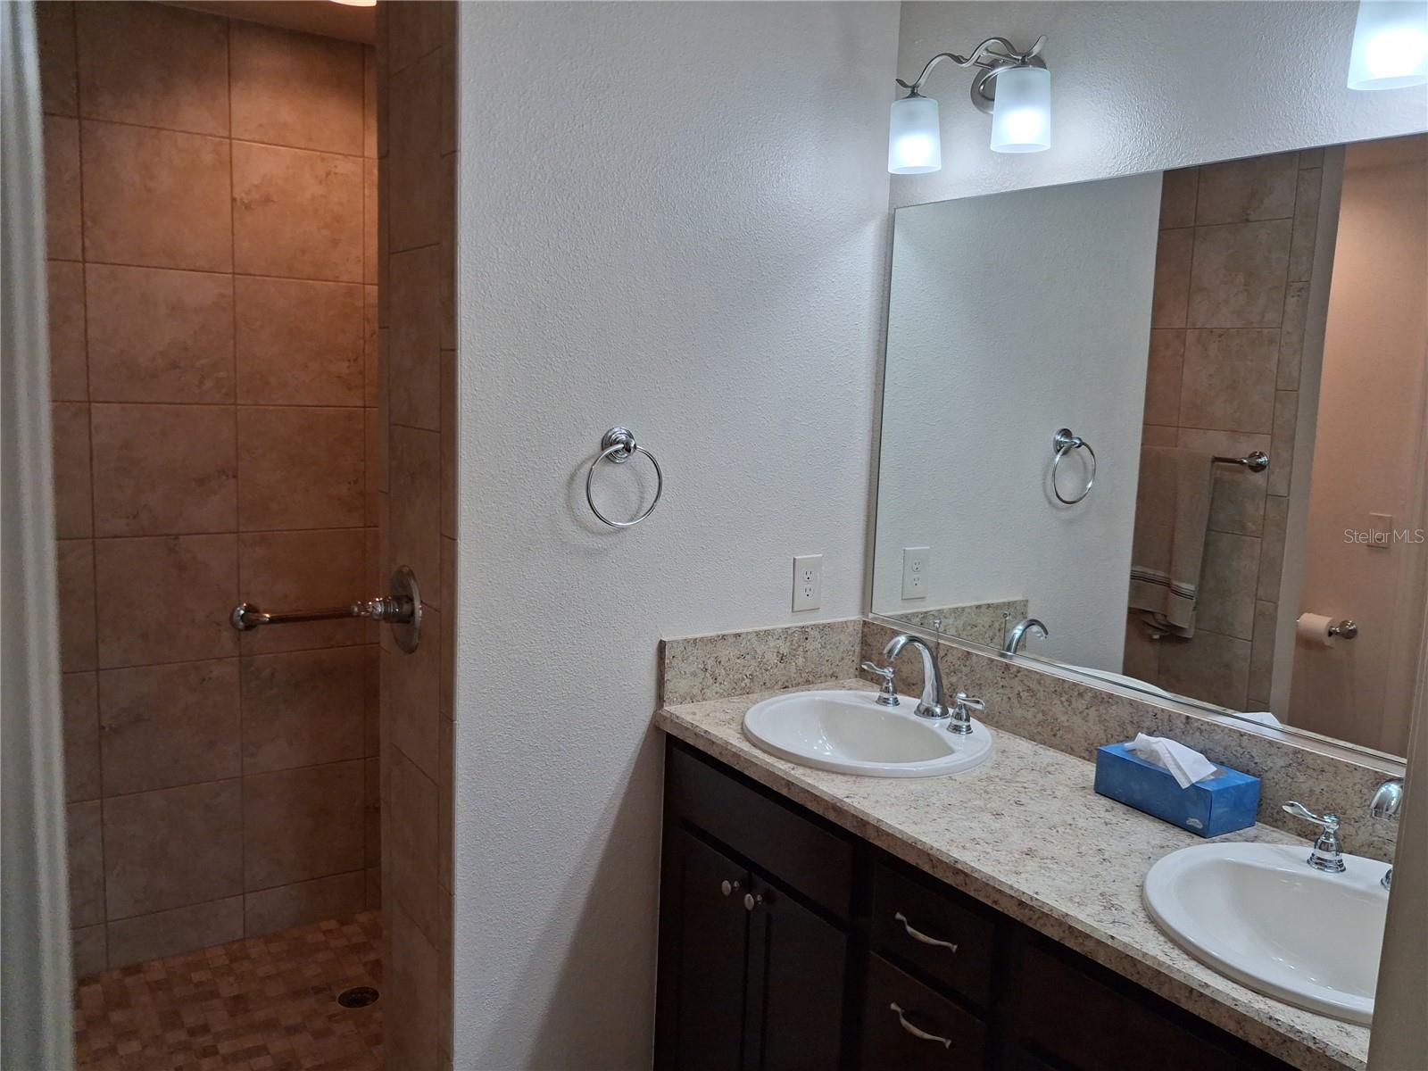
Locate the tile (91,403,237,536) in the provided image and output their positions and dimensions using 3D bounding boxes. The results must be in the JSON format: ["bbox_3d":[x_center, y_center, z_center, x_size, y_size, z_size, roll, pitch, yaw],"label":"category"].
[{"bbox_3d":[-1.399,-0.165,2.846,0.334,0.334,0.010,-3,9,-34],"label":"tile"}]

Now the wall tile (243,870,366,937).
[{"bbox_3d":[-1.151,1.035,3.147,0.328,0.127,0.010,-3,9,-35],"label":"wall tile"}]

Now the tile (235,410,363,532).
[{"bbox_3d":[-1.102,-0.177,2.982,0.328,0.328,0.010,-3,9,-35],"label":"tile"}]

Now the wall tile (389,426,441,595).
[{"bbox_3d":[-0.583,-0.041,2.179,0.010,0.334,0.300,-3,9,-34],"label":"wall tile"}]

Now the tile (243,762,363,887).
[{"bbox_3d":[-1.154,0.816,3.151,0.332,0.332,0.010,-3,9,-34],"label":"tile"}]

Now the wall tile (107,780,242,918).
[{"bbox_3d":[-1.432,0.830,2.963,0.332,0.332,0.010,-3,9,-34],"label":"wall tile"}]

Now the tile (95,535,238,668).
[{"bbox_3d":[-1.387,0.166,2.839,0.328,0.328,0.010,-3,9,-35],"label":"tile"}]

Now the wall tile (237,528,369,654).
[{"bbox_3d":[-1.127,0.153,3.063,0.332,0.332,0.010,-3,9,-34],"label":"wall tile"}]

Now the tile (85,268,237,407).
[{"bbox_3d":[-1.385,-0.498,2.800,0.334,0.334,0.010,-3,9,-34],"label":"tile"}]

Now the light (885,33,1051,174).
[{"bbox_3d":[0.499,-0.807,2.119,0.165,0.205,0.375,-3,9,-35],"label":"light"}]

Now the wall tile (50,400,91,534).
[{"bbox_3d":[-1.664,-0.151,2.666,0.300,0.334,0.010,-3,9,-34],"label":"wall tile"}]

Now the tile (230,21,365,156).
[{"bbox_3d":[-1.080,-1.157,2.900,0.334,0.289,0.010,-3,9,-34],"label":"tile"}]

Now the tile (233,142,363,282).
[{"bbox_3d":[-1.088,-0.843,2.932,0.332,0.332,0.010,-3,9,-34],"label":"tile"}]

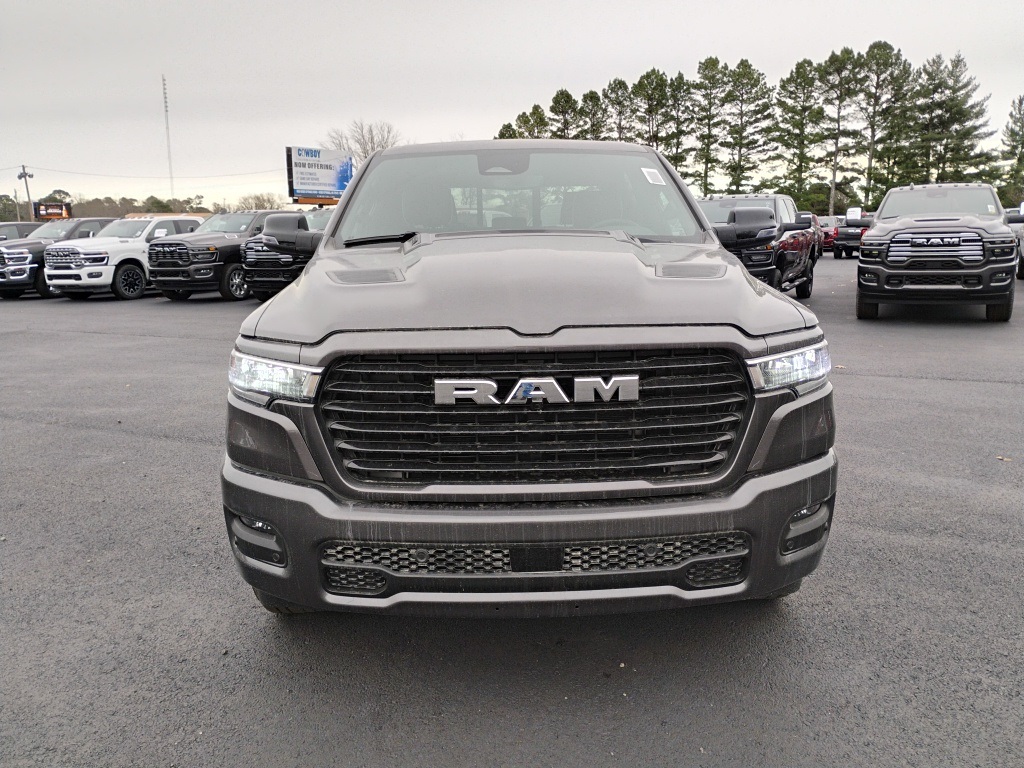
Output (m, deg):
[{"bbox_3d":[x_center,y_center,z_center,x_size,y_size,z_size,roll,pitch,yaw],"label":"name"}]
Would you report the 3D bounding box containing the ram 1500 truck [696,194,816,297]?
[{"bbox_3d":[4.106,-2.390,15.026,2.150,2.030,6.000,4,12,26],"label":"ram 1500 truck"}]

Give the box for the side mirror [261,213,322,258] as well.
[{"bbox_3d":[-1.043,-0.713,3.916,0.320,0.225,0.200,-1,11,-1],"label":"side mirror"}]

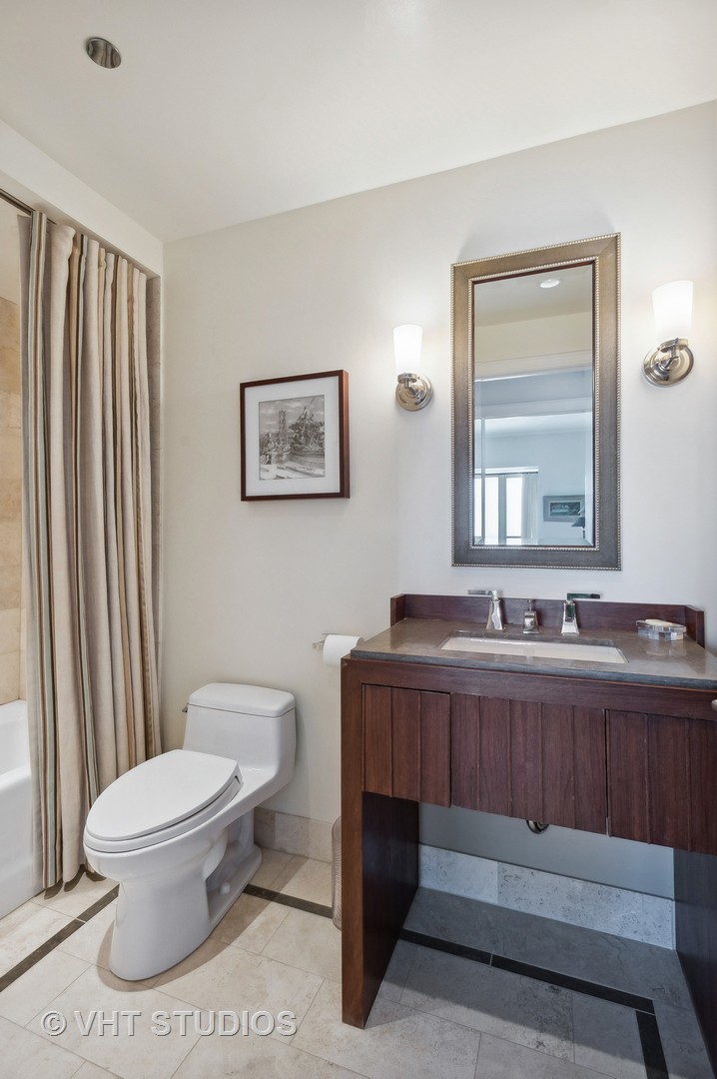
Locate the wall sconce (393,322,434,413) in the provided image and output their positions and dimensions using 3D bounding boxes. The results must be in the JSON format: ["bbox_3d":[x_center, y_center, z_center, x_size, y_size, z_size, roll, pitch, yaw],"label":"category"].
[{"bbox_3d":[0.174,-0.573,1.695,0.122,0.258,0.140,0,-1,21],"label":"wall sconce"}]

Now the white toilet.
[{"bbox_3d":[-0.517,0.872,1.619,0.417,0.628,0.717,0,-1,21],"label":"white toilet"}]

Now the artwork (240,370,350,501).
[{"bbox_3d":[-0.244,-0.373,1.901,0.427,0.454,0.045,0,-1,21],"label":"artwork"}]

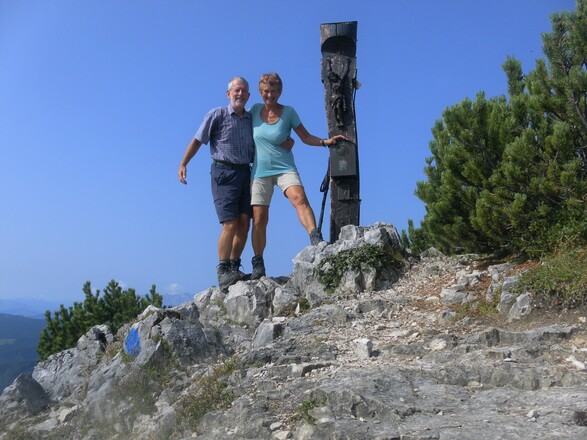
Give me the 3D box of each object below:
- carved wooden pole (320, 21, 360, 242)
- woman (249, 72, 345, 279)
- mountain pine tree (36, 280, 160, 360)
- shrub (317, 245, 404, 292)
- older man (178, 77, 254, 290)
[{"bbox_3d":[0.401,-0.745,5.008,0.300,1.936,0.260,-2,-7,6],"label":"carved wooden pole"},{"bbox_3d":[0.029,-0.382,4.863,0.779,1.683,0.420,0,-7,0],"label":"woman"},{"bbox_3d":[-1.988,1.088,6.113,1.319,0.904,1.200,0,-7,0],"label":"mountain pine tree"},{"bbox_3d":[0.511,0.366,4.489,0.658,0.332,0.380,0,-7,0],"label":"shrub"},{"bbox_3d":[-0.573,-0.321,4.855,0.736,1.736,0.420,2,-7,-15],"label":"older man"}]

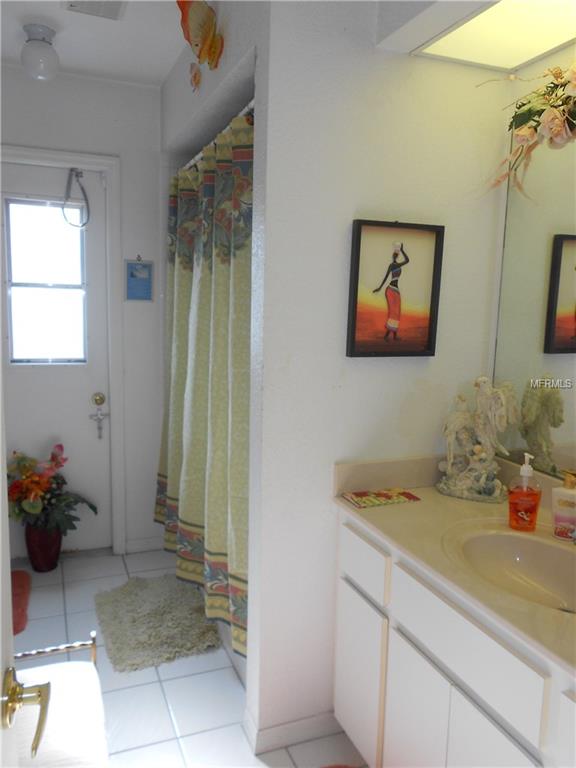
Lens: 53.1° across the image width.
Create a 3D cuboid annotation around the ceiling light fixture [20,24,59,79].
[{"bbox_3d":[-1.014,-1.346,2.367,0.157,0.198,0.157,-2,9,-22],"label":"ceiling light fixture"}]

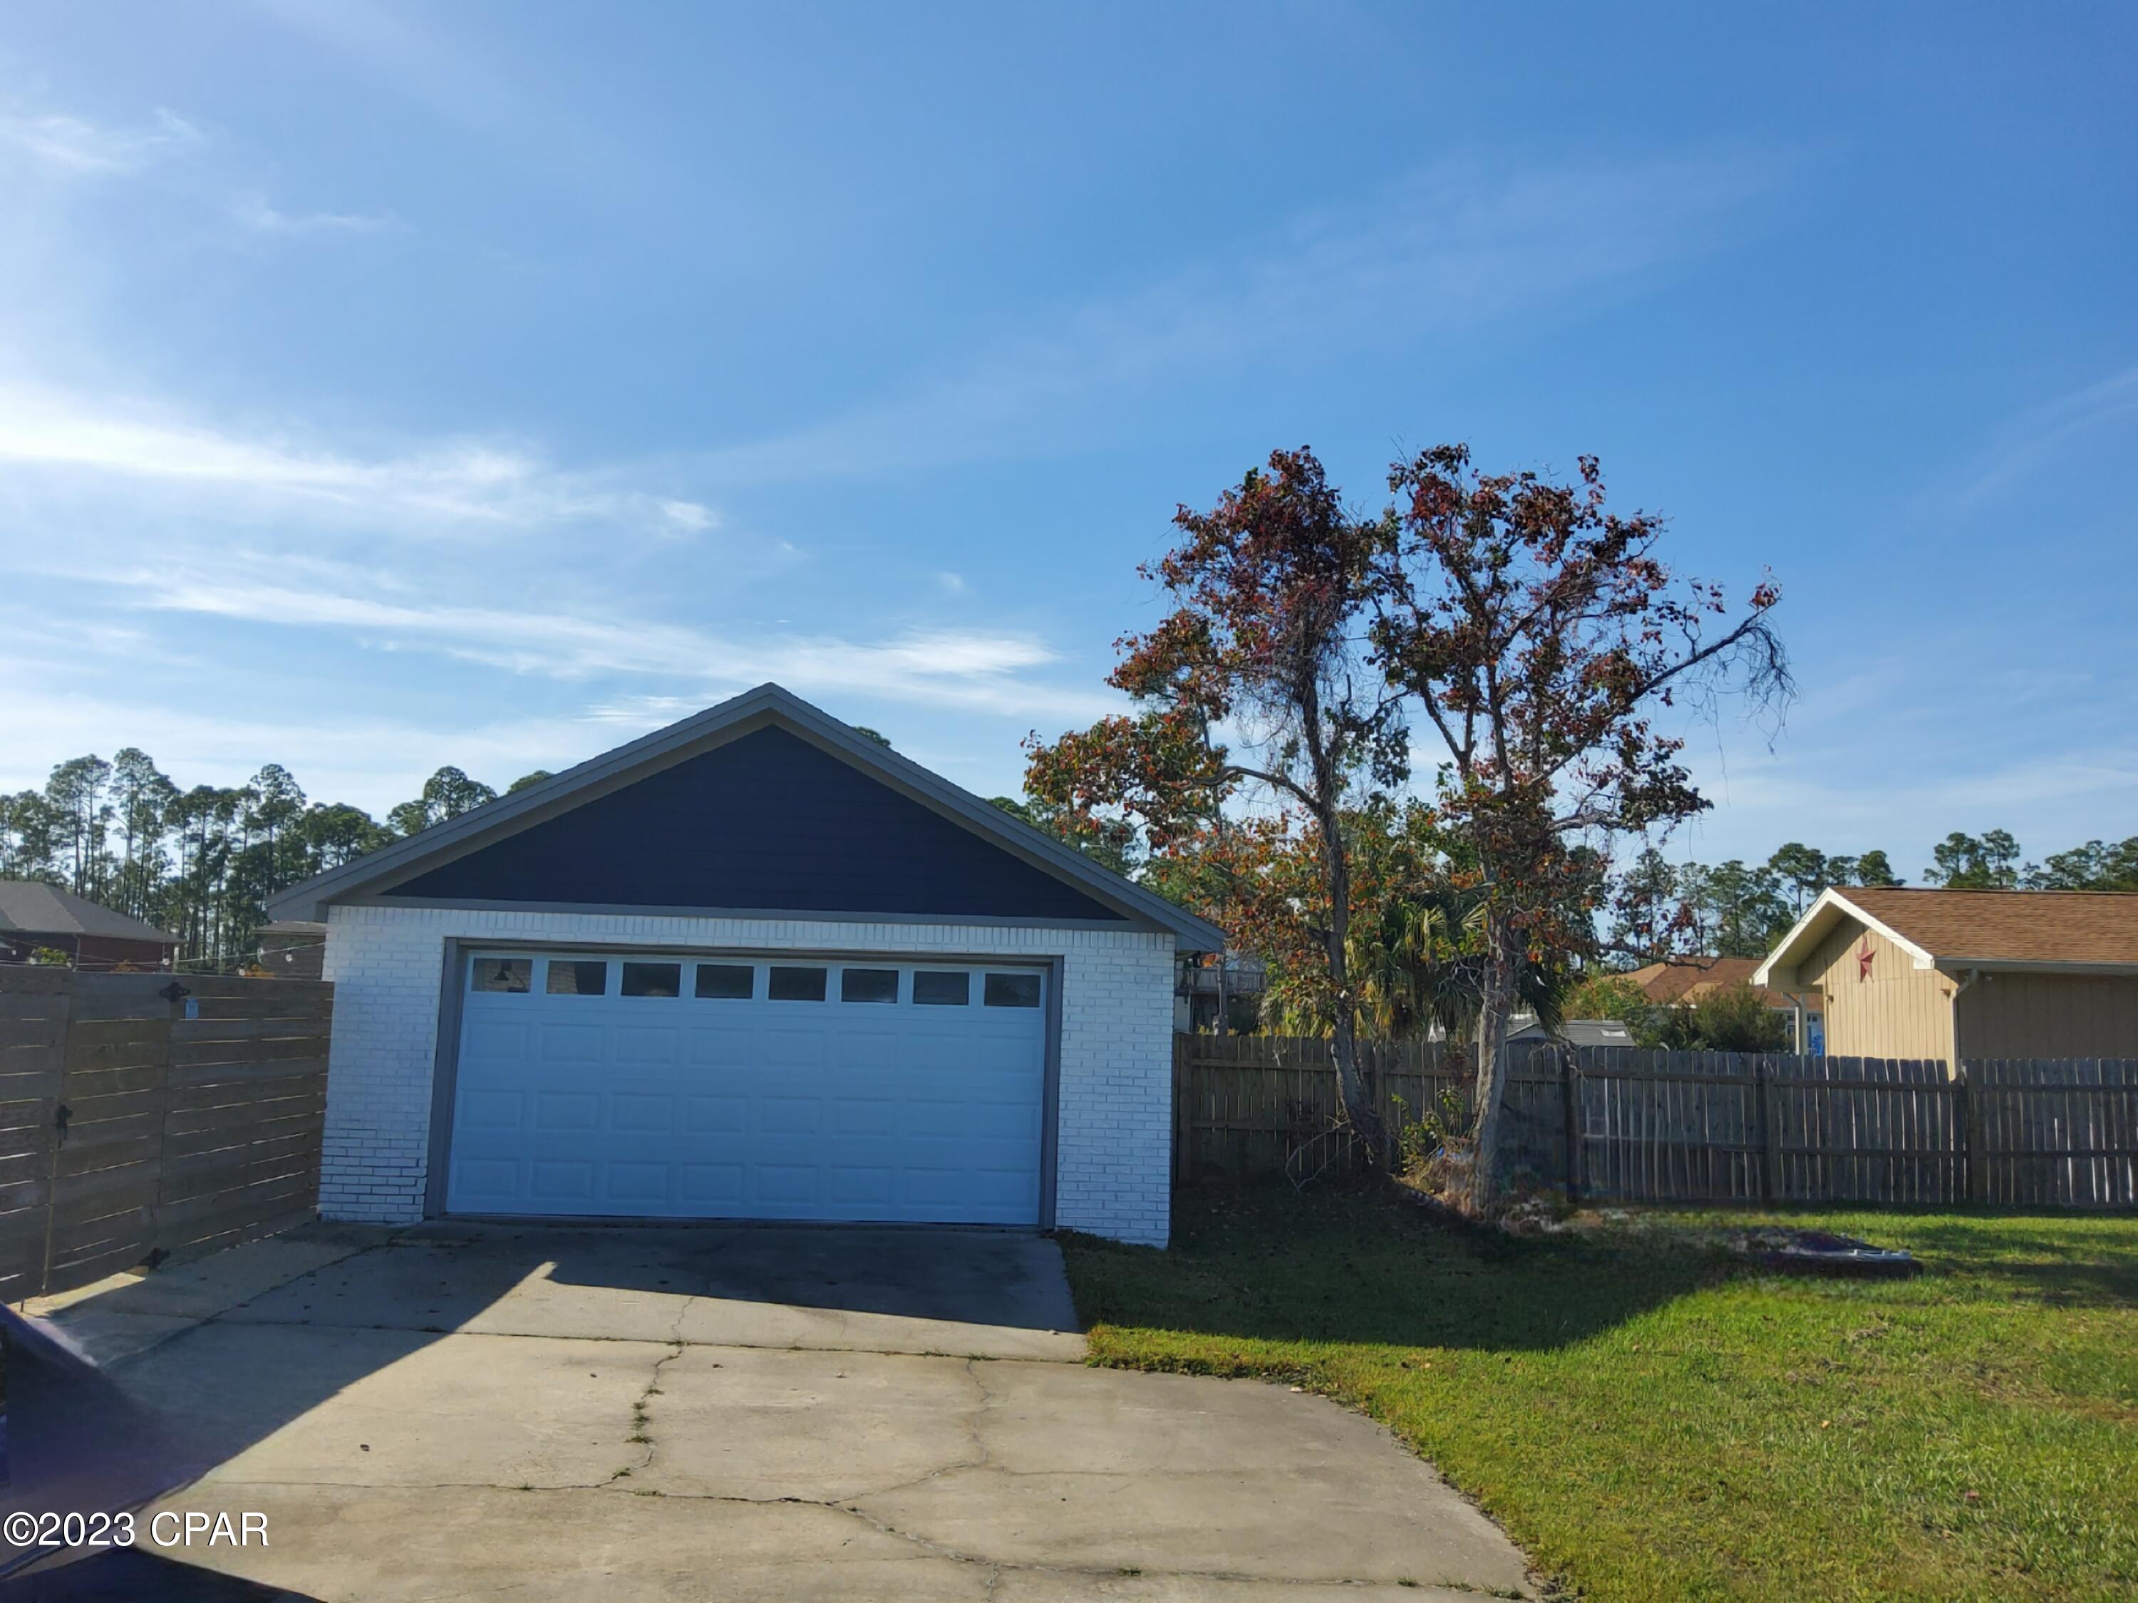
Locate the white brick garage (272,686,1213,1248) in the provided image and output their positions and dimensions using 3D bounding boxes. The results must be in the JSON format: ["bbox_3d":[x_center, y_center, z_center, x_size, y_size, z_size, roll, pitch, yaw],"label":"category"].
[{"bbox_3d":[-2.896,1.767,16.987,7.800,4.520,7.700,2,-8,-4],"label":"white brick garage"}]

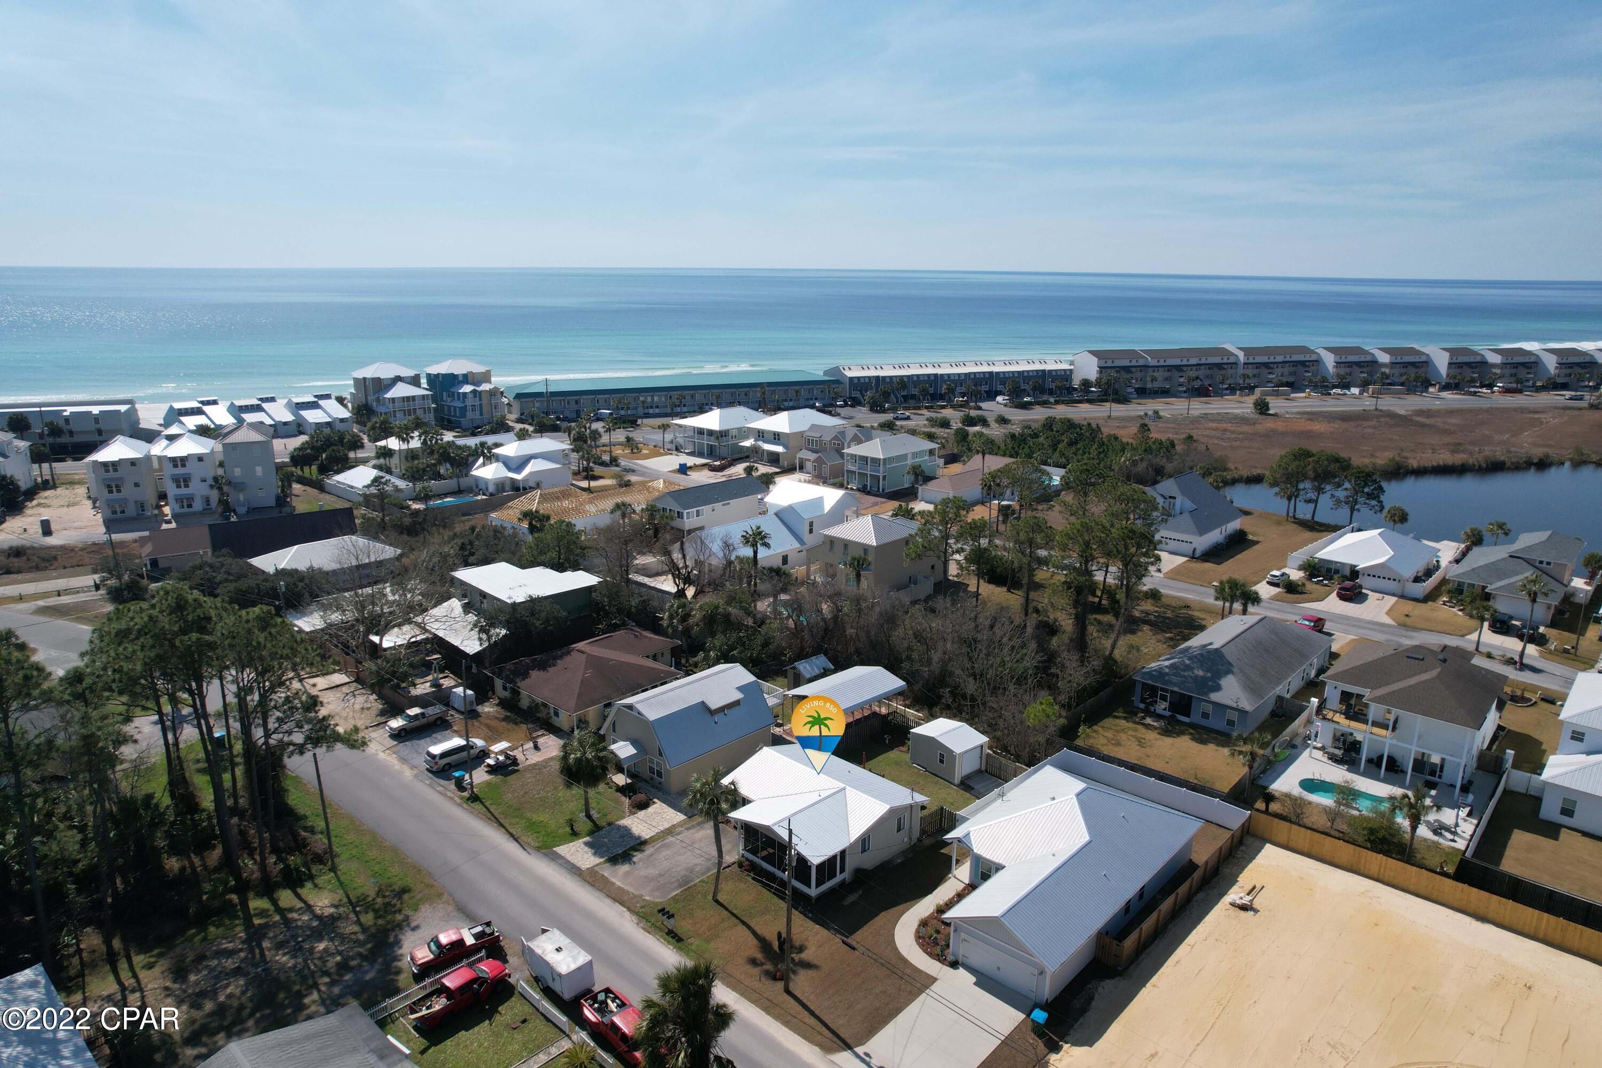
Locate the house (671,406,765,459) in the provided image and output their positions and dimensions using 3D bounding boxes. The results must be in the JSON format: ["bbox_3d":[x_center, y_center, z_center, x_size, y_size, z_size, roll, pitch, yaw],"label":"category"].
[{"bbox_3d":[-15.502,-22.416,210.185,14.393,9.128,19.807,13,20,39],"label":"house"}]

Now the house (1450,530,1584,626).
[{"bbox_3d":[91.722,4.011,125.871,11.806,8.040,22.186,14,20,41],"label":"house"}]

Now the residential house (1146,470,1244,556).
[{"bbox_3d":[59.227,-3.926,153.230,14.500,8.700,19.000,14,20,40],"label":"residential house"}]

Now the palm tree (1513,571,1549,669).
[{"bbox_3d":[75.812,9.094,102.400,4.000,10.300,4.000,14,20,41],"label":"palm tree"}]

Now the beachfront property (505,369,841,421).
[{"bbox_3d":[-36.019,-42.620,291.456,98.800,8.700,19.300,-6,17,-24],"label":"beachfront property"}]

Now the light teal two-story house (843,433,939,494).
[{"bbox_3d":[16.902,-13.784,180.710,8.842,8.582,18.644,13,20,39],"label":"light teal two-story house"}]

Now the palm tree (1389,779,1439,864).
[{"bbox_3d":[43.810,20.750,69.900,3.400,6.000,3.400,1,15,0],"label":"palm tree"}]

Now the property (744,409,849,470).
[{"bbox_3d":[-0.857,-20.316,200.994,11.485,10.179,19.563,13,20,39],"label":"property"}]

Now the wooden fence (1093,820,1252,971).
[{"bbox_3d":[25.980,23.550,66.880,1.750,1.850,20.290,15,21,42],"label":"wooden fence"}]

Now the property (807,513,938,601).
[{"bbox_3d":[9.972,1.622,129.387,10.890,9.465,13.536,14,20,41],"label":"property"}]

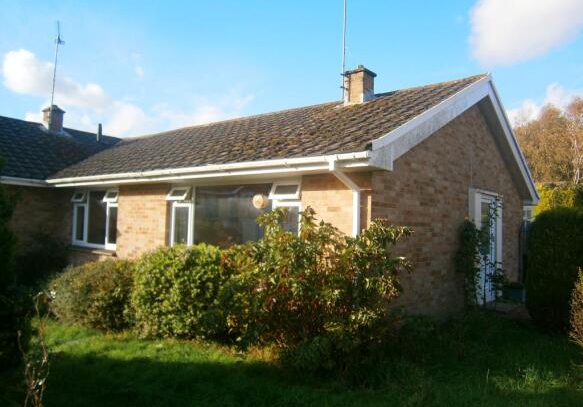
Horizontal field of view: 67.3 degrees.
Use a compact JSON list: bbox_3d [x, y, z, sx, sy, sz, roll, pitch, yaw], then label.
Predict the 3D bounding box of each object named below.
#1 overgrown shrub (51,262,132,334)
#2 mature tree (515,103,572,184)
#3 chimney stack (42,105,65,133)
[{"bbox_3d":[-2.862,1.252,6.387,1.200,0.880,0.900,0,-3,39],"label":"overgrown shrub"},{"bbox_3d":[18.271,-1.791,31.893,4.400,10.664,4.400,0,-3,39],"label":"mature tree"},{"bbox_3d":[-7.359,-2.539,13.566,0.500,0.800,0.500,0,-3,39],"label":"chimney stack"}]

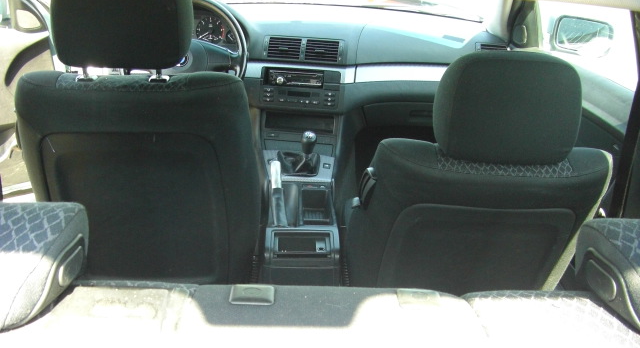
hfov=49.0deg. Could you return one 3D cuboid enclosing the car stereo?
[{"bbox_3d":[-0.077,-0.313,2.316,0.182,0.055,0.080,2,5,1],"label":"car stereo"}]

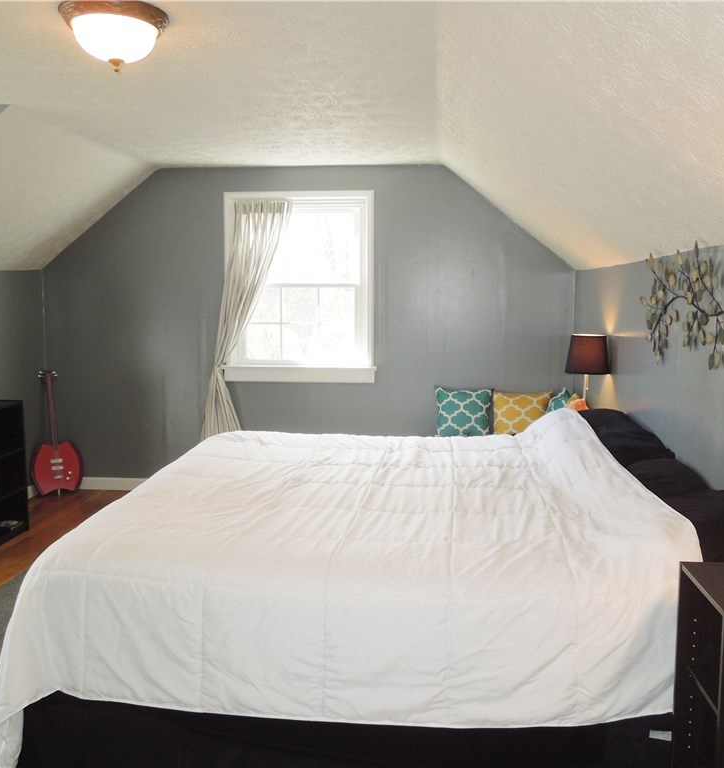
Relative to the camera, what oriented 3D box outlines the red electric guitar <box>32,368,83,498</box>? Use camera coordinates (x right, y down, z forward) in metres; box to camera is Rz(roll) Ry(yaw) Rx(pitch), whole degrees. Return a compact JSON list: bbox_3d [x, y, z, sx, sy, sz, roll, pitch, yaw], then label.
[{"bbox_3d":[-2.143,0.346,5.197,0.361,0.896,0.075,-5,-1,-25],"label":"red electric guitar"}]

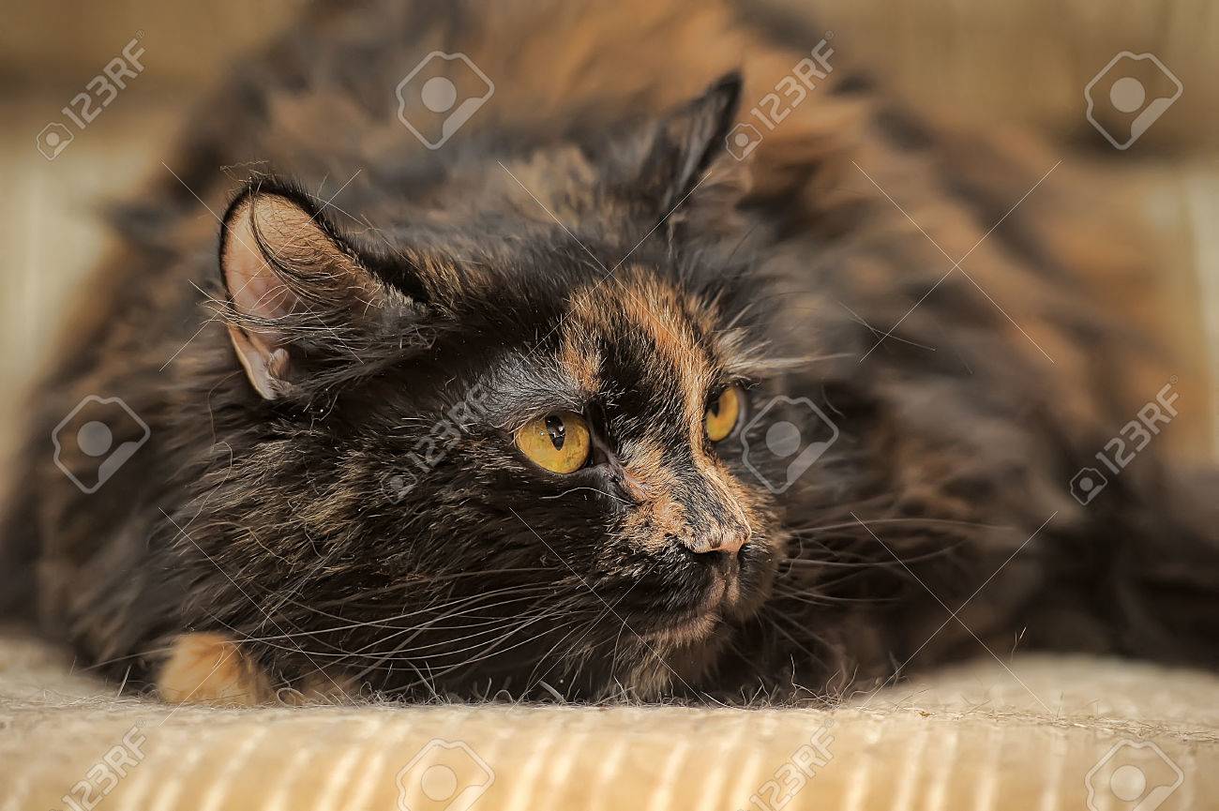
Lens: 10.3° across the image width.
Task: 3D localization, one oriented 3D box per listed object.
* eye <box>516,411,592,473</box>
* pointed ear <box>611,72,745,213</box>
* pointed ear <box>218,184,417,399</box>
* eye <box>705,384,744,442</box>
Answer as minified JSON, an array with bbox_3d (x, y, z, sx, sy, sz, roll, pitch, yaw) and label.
[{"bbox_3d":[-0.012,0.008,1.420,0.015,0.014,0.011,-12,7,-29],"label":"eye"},{"bbox_3d":[0.015,-0.057,1.475,0.021,0.040,0.034,31,-12,7],"label":"pointed ear"},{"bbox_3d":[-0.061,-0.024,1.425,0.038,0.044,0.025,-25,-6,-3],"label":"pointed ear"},{"bbox_3d":[0.024,0.002,1.430,0.009,0.013,0.016,5,-3,42],"label":"eye"}]

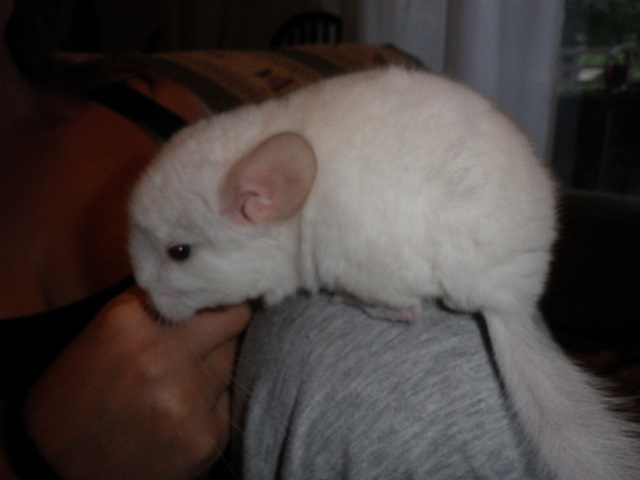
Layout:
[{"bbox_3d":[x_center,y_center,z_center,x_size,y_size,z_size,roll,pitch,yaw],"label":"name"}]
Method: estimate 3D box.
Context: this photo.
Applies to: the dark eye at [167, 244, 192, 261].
[{"bbox_3d":[-0.069,0.006,0.327,0.012,0.009,0.007,-3,6,18],"label":"dark eye"}]

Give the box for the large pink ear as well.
[{"bbox_3d":[-0.025,-0.029,0.325,0.039,0.056,0.020,41,5,12],"label":"large pink ear"}]

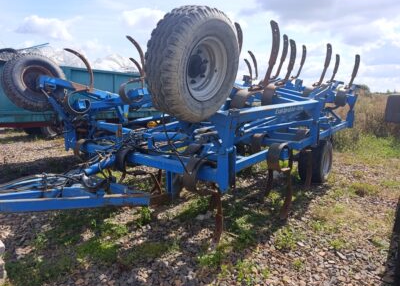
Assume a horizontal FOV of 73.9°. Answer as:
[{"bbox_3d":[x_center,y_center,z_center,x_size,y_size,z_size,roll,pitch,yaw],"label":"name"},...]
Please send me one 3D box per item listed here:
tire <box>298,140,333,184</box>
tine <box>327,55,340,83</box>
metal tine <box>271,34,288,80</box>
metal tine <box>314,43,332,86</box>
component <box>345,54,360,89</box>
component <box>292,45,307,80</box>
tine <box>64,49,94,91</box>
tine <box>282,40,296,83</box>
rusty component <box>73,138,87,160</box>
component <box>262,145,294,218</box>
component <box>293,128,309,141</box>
[{"bbox_3d":[2.137,0.334,4.900,0.370,0.830,0.830,8,13,38],"label":"tire"},{"bbox_3d":[3.065,-1.682,6.000,0.080,0.660,0.300,22,22,34],"label":"tine"},{"bbox_3d":[1.189,-1.278,3.950,0.080,0.660,0.300,22,22,34],"label":"metal tine"},{"bbox_3d":[1.785,-1.114,3.800,0.070,0.569,0.251,22,21,34],"label":"metal tine"},{"bbox_3d":[2.851,-1.332,4.917,0.070,0.569,0.281,22,21,34],"label":"component"},{"bbox_3d":[2.001,-1.590,5.250,0.080,0.660,0.300,22,22,34],"label":"component"},{"bbox_3d":[-1.571,-0.956,3.480,0.070,0.550,0.310,-10,2,40],"label":"tine"},{"bbox_3d":[1.226,-1.102,3.637,0.070,0.569,0.228,22,21,34],"label":"tine"},{"bbox_3d":[-1.701,0.093,3.800,0.090,0.340,0.300,8,13,38],"label":"rusty component"},{"bbox_3d":[0.911,0.437,3.020,0.120,0.870,0.430,8,13,38],"label":"component"},{"bbox_3d":[1.693,-0.110,4.500,0.090,0.330,0.300,8,13,38],"label":"component"}]

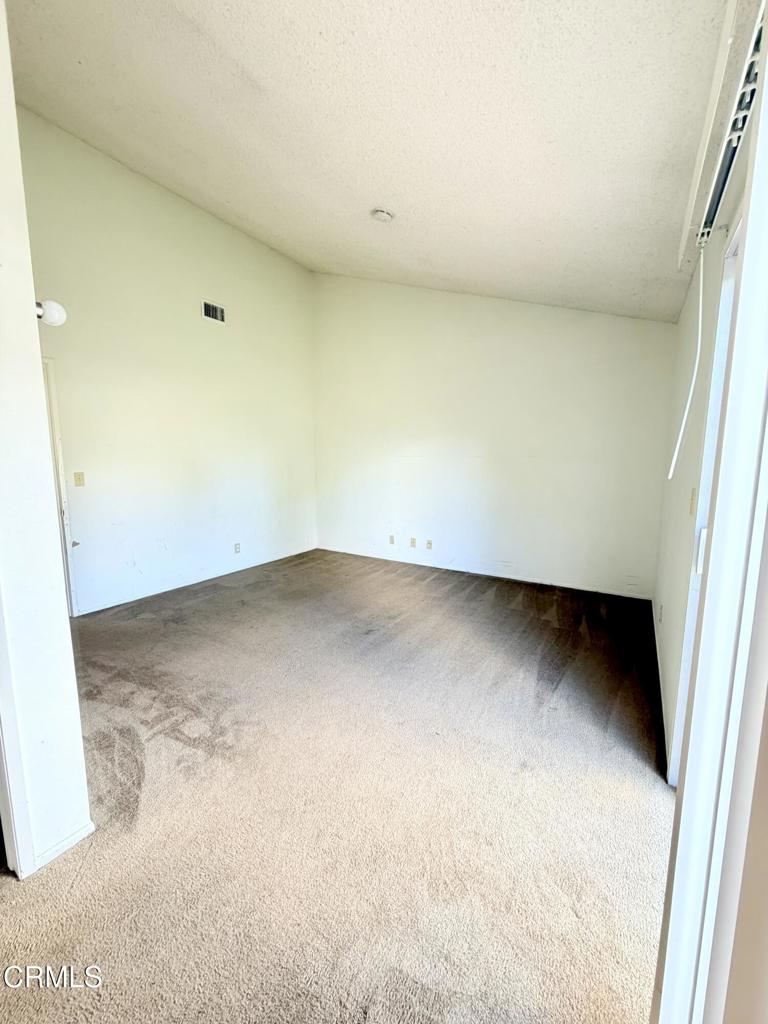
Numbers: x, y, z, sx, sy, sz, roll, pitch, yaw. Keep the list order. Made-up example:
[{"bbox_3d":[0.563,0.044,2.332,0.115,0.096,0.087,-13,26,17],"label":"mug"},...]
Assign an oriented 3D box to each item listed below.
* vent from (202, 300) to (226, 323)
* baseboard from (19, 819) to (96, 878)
[{"bbox_3d":[-1.768,-2.094,4.338,0.020,0.153,0.275,5,9,31],"label":"vent"},{"bbox_3d":[-1.105,1.129,1.404,0.018,0.058,0.201,5,9,31],"label":"baseboard"}]

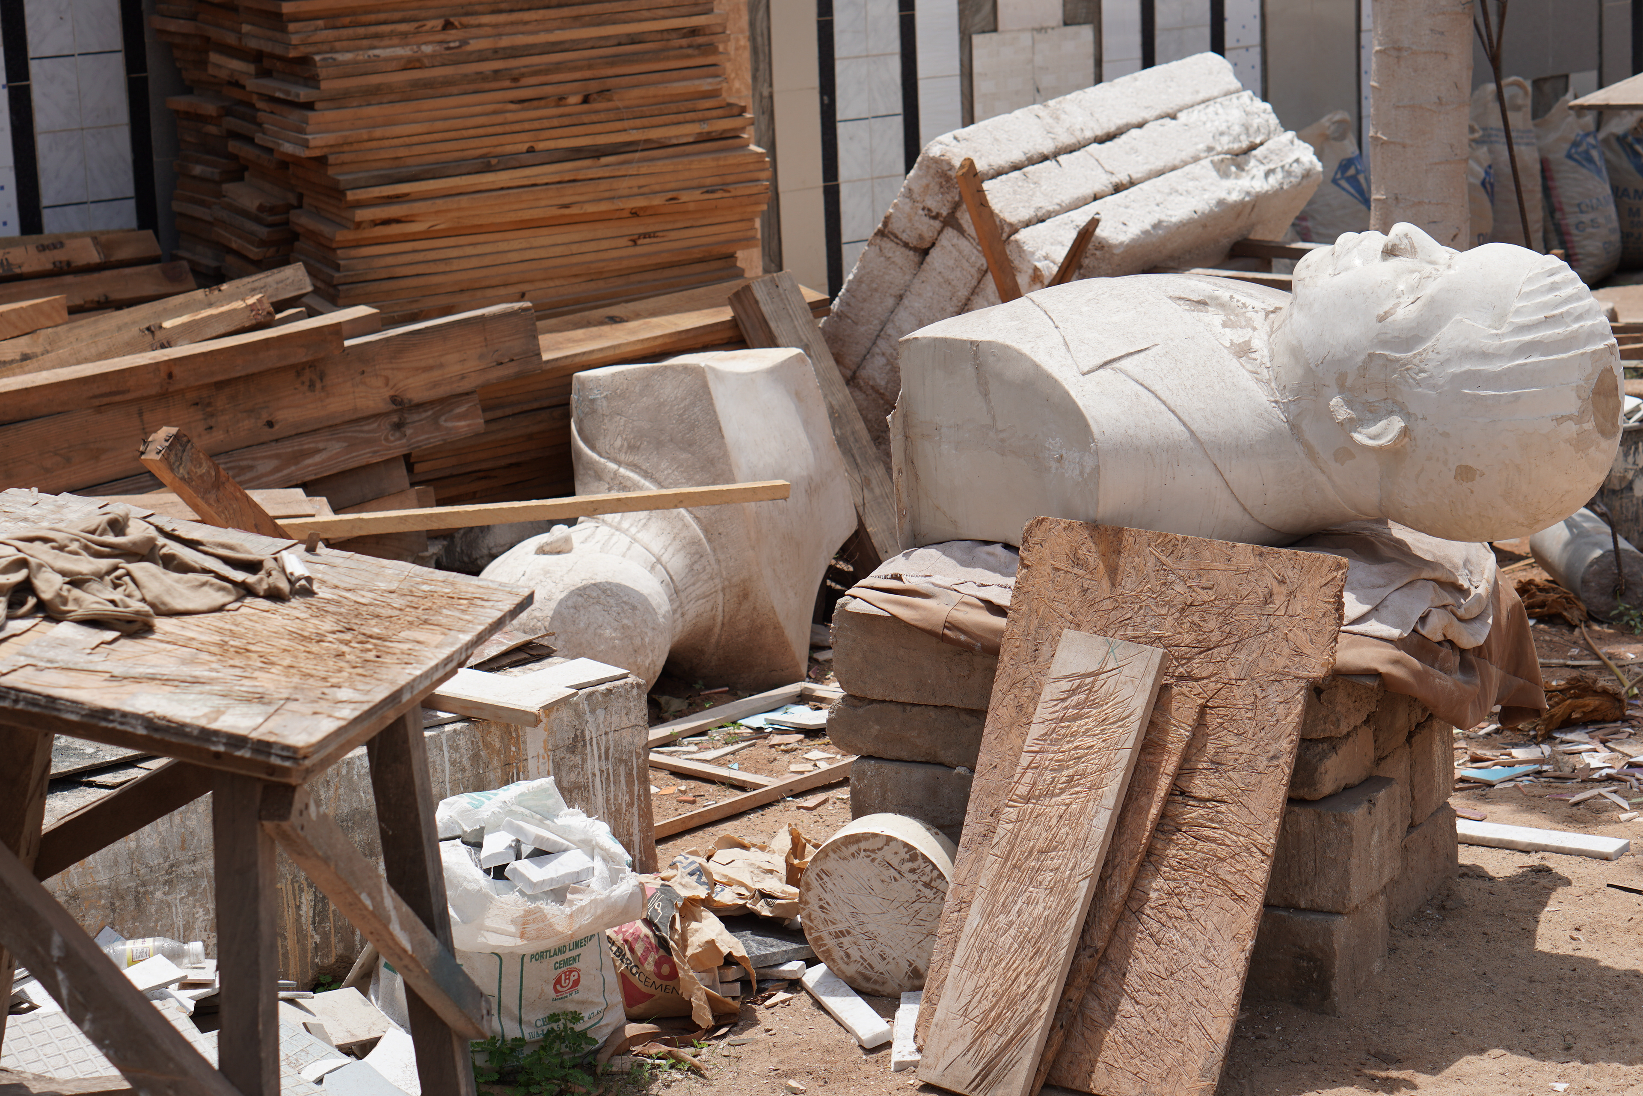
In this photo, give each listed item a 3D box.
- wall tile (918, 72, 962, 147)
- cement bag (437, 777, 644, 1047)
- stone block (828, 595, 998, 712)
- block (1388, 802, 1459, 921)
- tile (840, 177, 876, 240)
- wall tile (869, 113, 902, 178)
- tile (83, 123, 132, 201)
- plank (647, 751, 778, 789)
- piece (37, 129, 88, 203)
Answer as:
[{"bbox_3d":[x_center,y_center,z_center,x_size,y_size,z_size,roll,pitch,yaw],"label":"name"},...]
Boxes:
[{"bbox_3d":[0.414,-1.473,11.936,0.205,0.332,0.010,-12,15,-40],"label":"wall tile"},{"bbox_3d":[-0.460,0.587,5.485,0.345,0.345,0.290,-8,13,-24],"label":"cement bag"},{"bbox_3d":[0.239,0.166,5.615,0.400,0.142,0.200,5,14,30],"label":"stone block"},{"bbox_3d":[0.813,0.500,5.648,0.405,0.155,0.260,5,14,30],"label":"block"},{"bbox_3d":[0.123,-1.144,11.664,0.147,0.208,0.012,-12,16,-40],"label":"tile"},{"bbox_3d":[0.226,-1.371,11.714,0.147,0.208,0.012,-12,16,-40],"label":"wall tile"},{"bbox_3d":[-2.047,-1.101,9.822,0.147,0.209,0.010,-12,15,-40],"label":"tile"},{"bbox_3d":[-0.226,0.440,6.708,0.370,0.018,0.041,9,16,43],"label":"plank"},{"bbox_3d":[-2.142,-1.070,9.670,0.147,0.208,0.012,-12,16,-40],"label":"piece"}]

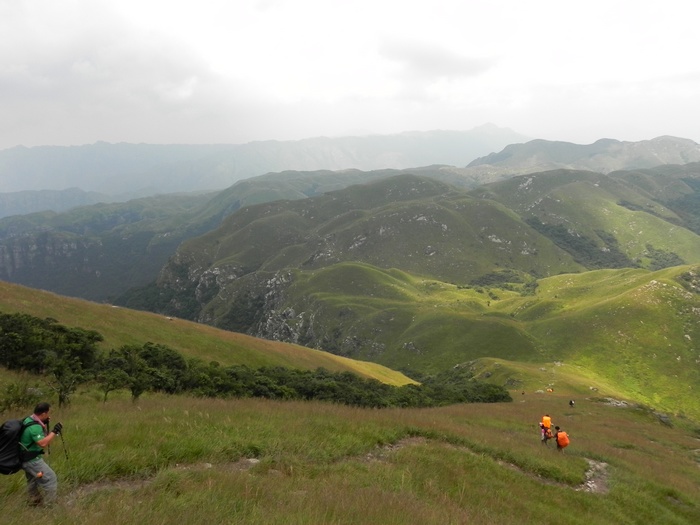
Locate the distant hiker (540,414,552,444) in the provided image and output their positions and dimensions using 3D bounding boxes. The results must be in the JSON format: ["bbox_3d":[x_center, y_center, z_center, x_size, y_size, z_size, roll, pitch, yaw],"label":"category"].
[{"bbox_3d":[9.642,8.244,25.800,0.600,1.700,0.520,2,13,10],"label":"distant hiker"}]

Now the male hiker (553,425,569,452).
[{"bbox_3d":[10.297,8.647,25.600,0.600,1.620,0.600,-2,13,-8],"label":"male hiker"}]

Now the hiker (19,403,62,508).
[{"bbox_3d":[-4.319,2.735,7.409,0.620,1.650,0.580,-12,18,-43],"label":"hiker"}]

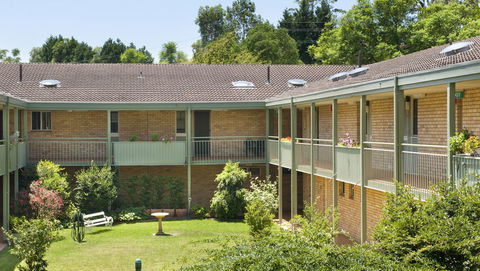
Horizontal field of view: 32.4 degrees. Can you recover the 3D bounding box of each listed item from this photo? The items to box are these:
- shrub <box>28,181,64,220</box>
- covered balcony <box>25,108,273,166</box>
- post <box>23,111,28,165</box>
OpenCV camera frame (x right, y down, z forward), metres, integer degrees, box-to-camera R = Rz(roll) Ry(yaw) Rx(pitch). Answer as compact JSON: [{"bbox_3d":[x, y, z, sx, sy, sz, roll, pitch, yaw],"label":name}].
[{"bbox_3d":[-7.311,2.569,31.200,1.350,1.700,1.300,0,0,-7],"label":"shrub"},{"bbox_3d":[-4.163,0.073,37.534,10.620,2.430,1.636,0,0,-7],"label":"covered balcony"},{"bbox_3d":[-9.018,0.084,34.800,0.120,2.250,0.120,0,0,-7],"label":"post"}]

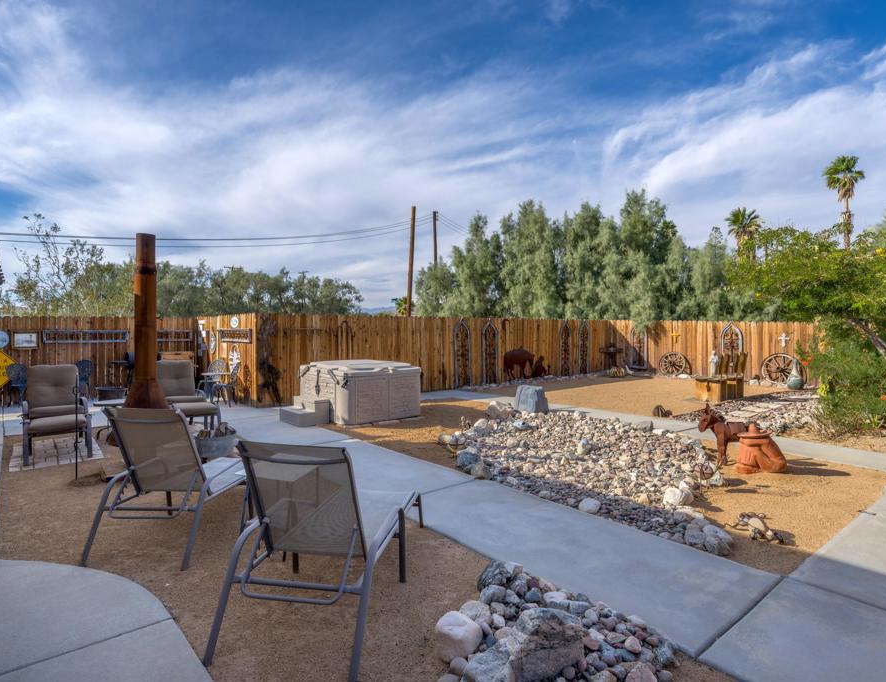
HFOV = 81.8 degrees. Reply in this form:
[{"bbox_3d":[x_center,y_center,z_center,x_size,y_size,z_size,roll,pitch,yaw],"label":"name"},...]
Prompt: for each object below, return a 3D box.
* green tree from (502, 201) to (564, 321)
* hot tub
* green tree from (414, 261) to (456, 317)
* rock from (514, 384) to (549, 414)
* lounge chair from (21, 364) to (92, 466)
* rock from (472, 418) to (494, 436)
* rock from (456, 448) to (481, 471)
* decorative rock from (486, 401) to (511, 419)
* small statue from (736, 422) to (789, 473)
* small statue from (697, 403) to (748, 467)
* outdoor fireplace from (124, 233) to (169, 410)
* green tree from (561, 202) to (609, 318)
[{"bbox_3d":[3.600,-2.150,21.000,2.500,6.800,2.400,0,0,0],"label":"green tree"},{"bbox_3d":[-1.501,0.872,9.283,1.600,0.900,1.600,-1,2,-40],"label":"hot tub"},{"bbox_3d":[-0.399,-1.409,23.974,2.000,4.800,2.000,0,1,0],"label":"green tree"},{"bbox_3d":[1.630,1.070,9.360,0.550,0.540,0.480,0,0,14],"label":"rock"},{"bbox_3d":[-4.660,0.845,6.160,0.660,1.070,0.810,0,0,-40],"label":"lounge chair"},{"bbox_3d":[0.578,1.243,7.430,0.260,0.240,0.240,0,1,0],"label":"rock"},{"bbox_3d":[0.275,1.270,5.580,0.260,0.200,0.230,0,0,0],"label":"rock"},{"bbox_3d":[0.990,1.190,9.000,0.460,0.300,0.420,0,0,0],"label":"decorative rock"},{"bbox_3d":[3.410,1.130,5.460,0.440,0.490,0.360,0,0,-12],"label":"small statue"},{"bbox_3d":[3.200,1.044,5.825,0.580,0.710,0.180,0,1,-12],"label":"small statue"},{"bbox_3d":[-3.200,0.126,5.504,0.880,2.560,0.880,-1,1,-30],"label":"outdoor fireplace"},{"bbox_3d":[5.700,-2.050,20.500,2.100,6.600,2.200,0,0,0],"label":"green tree"}]

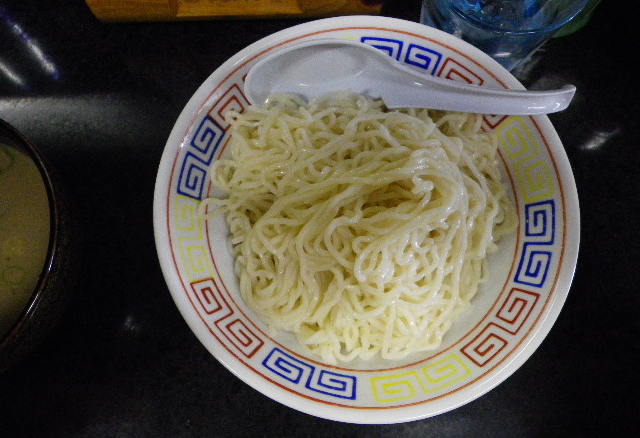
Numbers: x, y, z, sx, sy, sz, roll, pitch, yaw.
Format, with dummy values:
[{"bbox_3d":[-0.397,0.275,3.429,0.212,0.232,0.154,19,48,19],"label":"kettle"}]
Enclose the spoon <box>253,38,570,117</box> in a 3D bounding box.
[{"bbox_3d":[0.045,-0.068,0.277,0.168,0.040,0.046,2,114,-3],"label":"spoon"}]

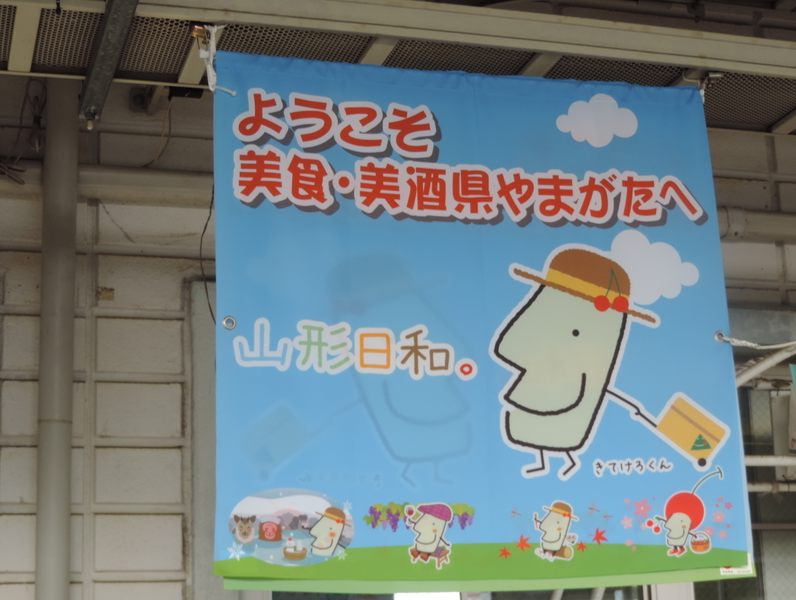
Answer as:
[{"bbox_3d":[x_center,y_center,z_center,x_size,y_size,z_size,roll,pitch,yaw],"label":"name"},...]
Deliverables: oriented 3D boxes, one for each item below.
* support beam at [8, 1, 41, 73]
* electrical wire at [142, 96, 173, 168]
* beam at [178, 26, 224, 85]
[{"bbox_3d":[-0.628,-0.447,2.719,0.039,0.022,0.255,2,-16,-16],"label":"support beam"},{"bbox_3d":[-0.802,-0.560,5.409,0.095,0.255,0.080,2,-16,-16],"label":"electrical wire"},{"bbox_3d":[-0.341,-0.435,2.804,0.039,0.022,0.255,2,-16,-16],"label":"beam"}]

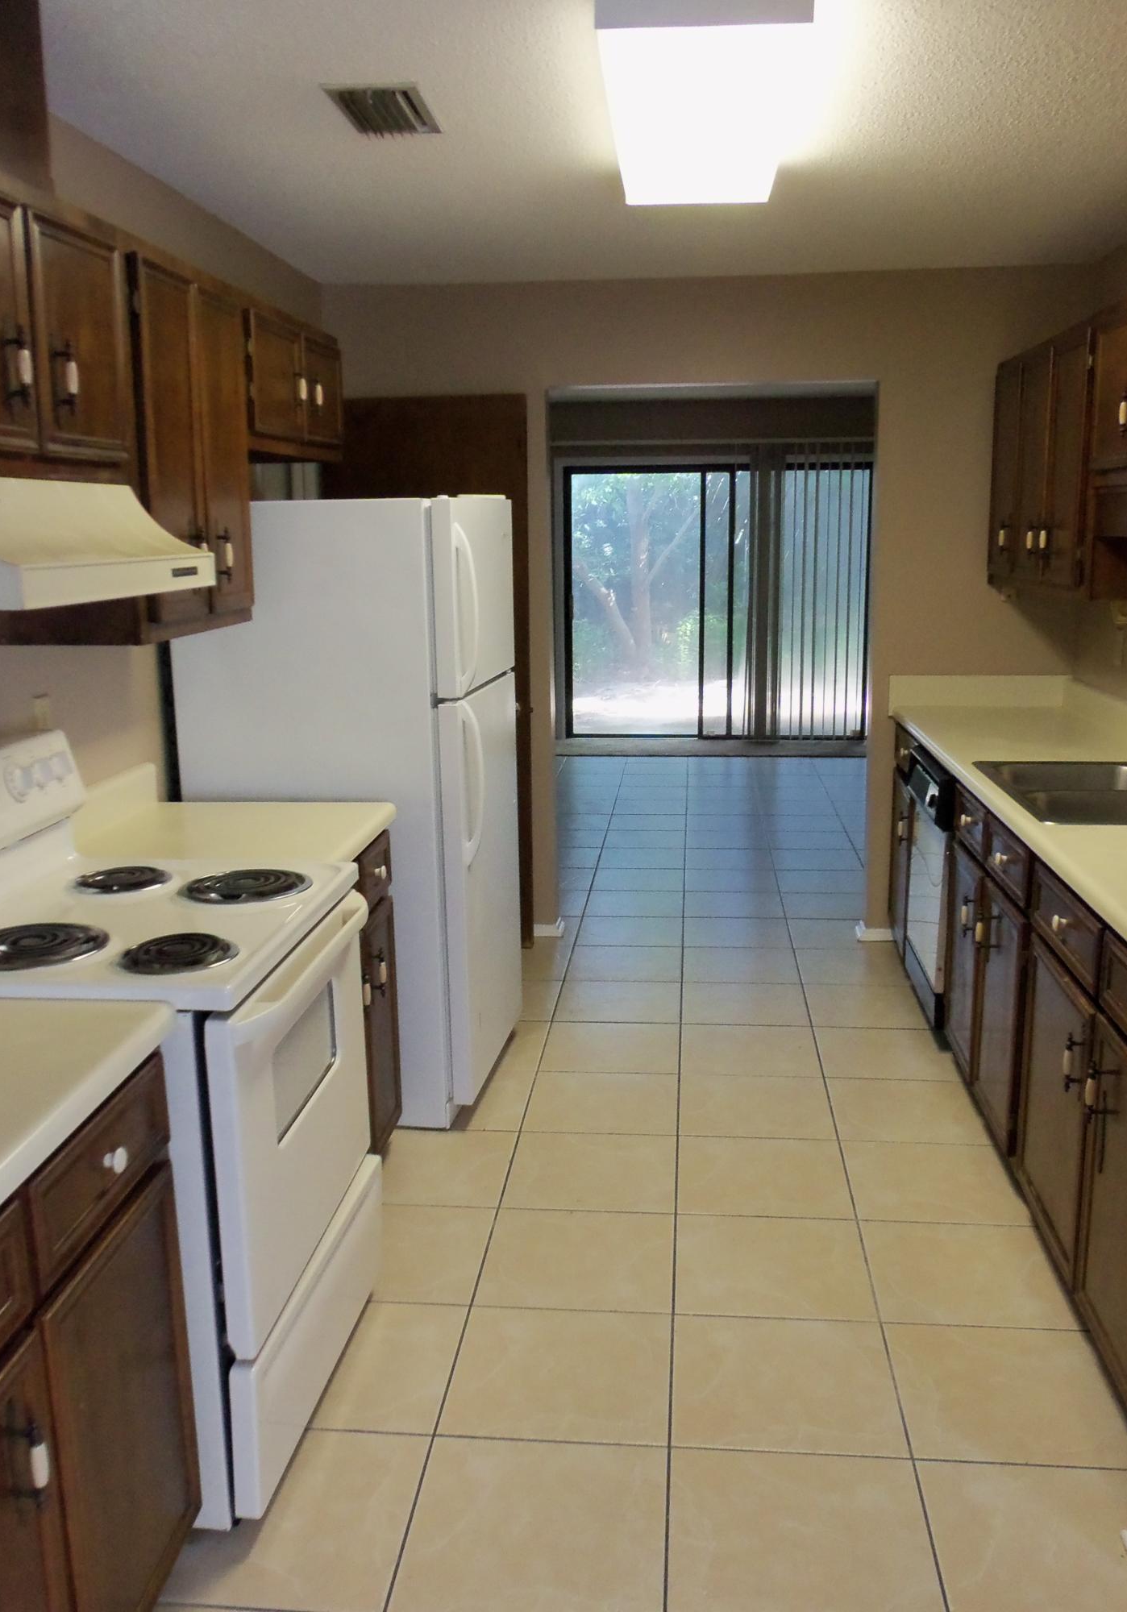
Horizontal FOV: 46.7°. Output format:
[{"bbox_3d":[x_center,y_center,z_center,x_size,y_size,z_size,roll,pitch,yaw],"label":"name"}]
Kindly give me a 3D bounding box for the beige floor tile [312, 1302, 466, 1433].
[{"bbox_3d":[-0.415,1.071,2.509,0.414,0.012,0.396,0,12,6],"label":"beige floor tile"}]

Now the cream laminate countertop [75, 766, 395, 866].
[{"bbox_3d":[-0.764,0.025,2.949,0.617,0.137,0.633,0,12,6],"label":"cream laminate countertop"}]

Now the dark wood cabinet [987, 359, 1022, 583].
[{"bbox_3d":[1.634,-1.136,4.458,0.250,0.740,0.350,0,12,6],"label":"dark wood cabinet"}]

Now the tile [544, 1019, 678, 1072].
[{"bbox_3d":[0.154,0.756,4.061,0.420,0.012,0.396,0,12,6],"label":"tile"}]

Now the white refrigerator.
[{"bbox_3d":[-0.542,-0.022,3.729,0.782,1.647,0.716,1,12,9],"label":"white refrigerator"}]

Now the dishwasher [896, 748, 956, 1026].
[{"bbox_3d":[1.399,0.278,4.037,0.574,0.811,0.574,0,12,6],"label":"dishwasher"}]

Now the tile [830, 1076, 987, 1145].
[{"bbox_3d":[0.946,0.844,3.592,0.410,0.012,0.399,0,12,6],"label":"tile"}]

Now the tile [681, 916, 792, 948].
[{"bbox_3d":[0.680,0.505,5.123,0.414,0.012,0.396,0,12,6],"label":"tile"}]

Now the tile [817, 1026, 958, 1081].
[{"bbox_3d":[0.980,0.754,3.942,0.412,0.012,0.393,0,12,6],"label":"tile"}]

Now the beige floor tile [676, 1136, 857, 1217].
[{"bbox_3d":[0.494,0.926,3.245,0.420,0.012,0.399,0,12,6],"label":"beige floor tile"}]

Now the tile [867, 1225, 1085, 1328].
[{"bbox_3d":[0.869,1.012,2.816,0.410,0.012,0.399,0,12,6],"label":"tile"}]

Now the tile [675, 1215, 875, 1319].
[{"bbox_3d":[0.450,0.997,2.822,0.412,0.012,0.393,0,12,6],"label":"tile"}]

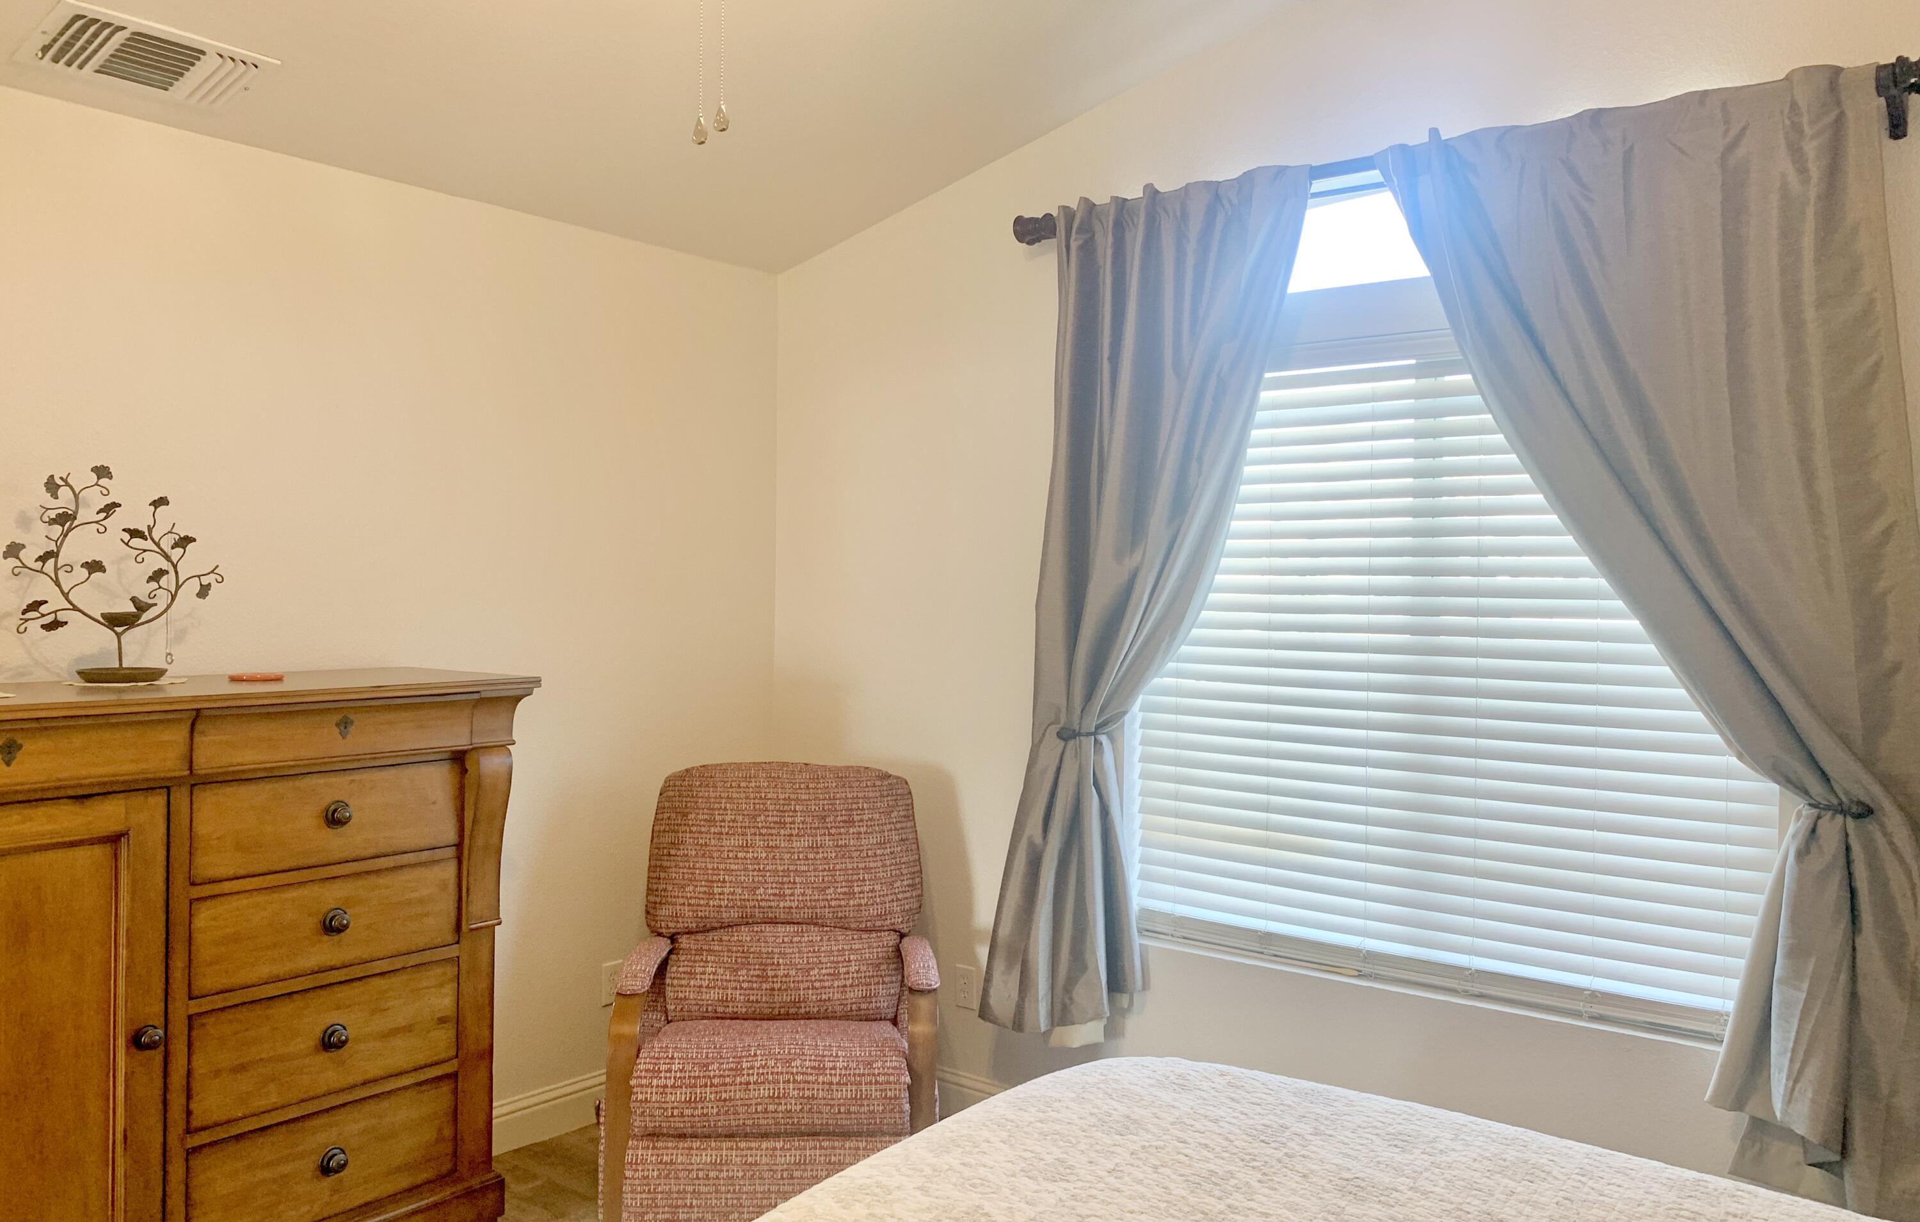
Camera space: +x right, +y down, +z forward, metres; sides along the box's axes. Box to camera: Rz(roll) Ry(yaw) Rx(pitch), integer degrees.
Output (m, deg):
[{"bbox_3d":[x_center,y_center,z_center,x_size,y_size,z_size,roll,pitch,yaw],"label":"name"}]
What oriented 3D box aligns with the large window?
[{"bbox_3d":[1.041,-0.071,3.261,1.470,1.835,0.120,2,1,38],"label":"large window"}]

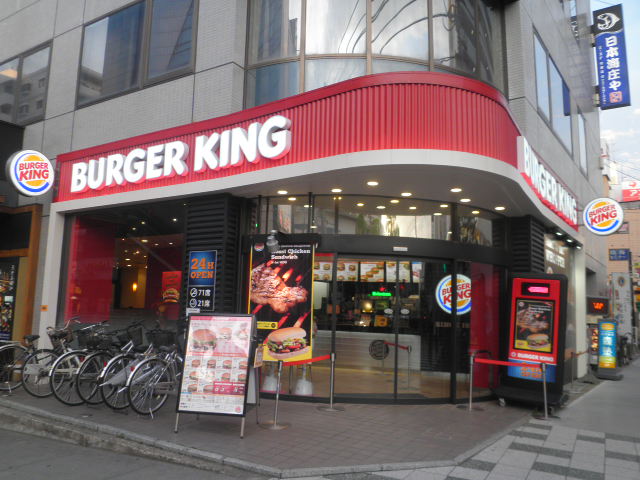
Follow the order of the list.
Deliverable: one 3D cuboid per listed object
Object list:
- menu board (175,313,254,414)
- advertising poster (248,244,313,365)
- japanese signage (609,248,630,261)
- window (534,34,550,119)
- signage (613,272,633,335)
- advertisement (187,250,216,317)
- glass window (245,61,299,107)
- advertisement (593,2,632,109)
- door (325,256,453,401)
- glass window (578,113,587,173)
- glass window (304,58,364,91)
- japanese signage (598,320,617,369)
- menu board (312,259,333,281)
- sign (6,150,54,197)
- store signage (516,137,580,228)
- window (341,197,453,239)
[{"bbox_3d":[-1.155,1.398,5.428,0.800,1.090,0.220,-1,-8,12],"label":"menu board"},{"bbox_3d":[-0.600,0.934,7.380,0.940,1.800,0.040,0,-9,7],"label":"advertising poster"},{"bbox_3d":[12.461,0.603,20.000,0.900,0.520,0.120,-5,-10,35],"label":"japanese signage"},{"bbox_3d":[4.776,-3.439,10.295,0.080,1.630,1.090,-6,-11,37],"label":"window"},{"bbox_3d":[10.023,2.146,15.929,0.620,2.200,0.120,-6,-11,37],"label":"signage"},{"bbox_3d":[-1.922,0.660,7.807,0.580,0.940,0.030,-4,-10,30],"label":"advertisement"},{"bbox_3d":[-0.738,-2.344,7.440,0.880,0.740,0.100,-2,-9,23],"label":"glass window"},{"bbox_3d":[10.422,-6.480,17.159,0.920,3.850,0.220,-6,-11,37],"label":"advertisement"},{"bbox_3d":[1.056,1.348,7.305,1.880,2.120,0.220,2,-8,-4],"label":"door"},{"bbox_3d":[7.319,-2.665,13.367,0.120,1.720,1.080,-5,-10,37],"label":"glass window"},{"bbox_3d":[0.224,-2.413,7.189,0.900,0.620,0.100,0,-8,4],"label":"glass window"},{"bbox_3d":[6.501,2.362,10.856,0.400,1.120,0.140,-6,-11,37],"label":"japanese signage"},{"bbox_3d":[0.071,0.808,12.210,0.570,0.480,0.080,0,-8,6],"label":"menu board"},{"bbox_3d":[-5.729,-1.308,9.502,0.160,0.880,0.880,-4,-10,30],"label":"sign"},{"bbox_3d":[4.663,-0.995,9.666,0.160,0.640,4.530,-5,-10,37],"label":"store signage"},{"bbox_3d":[1.201,-0.340,7.708,1.850,0.660,0.150,2,-9,-9],"label":"window"}]

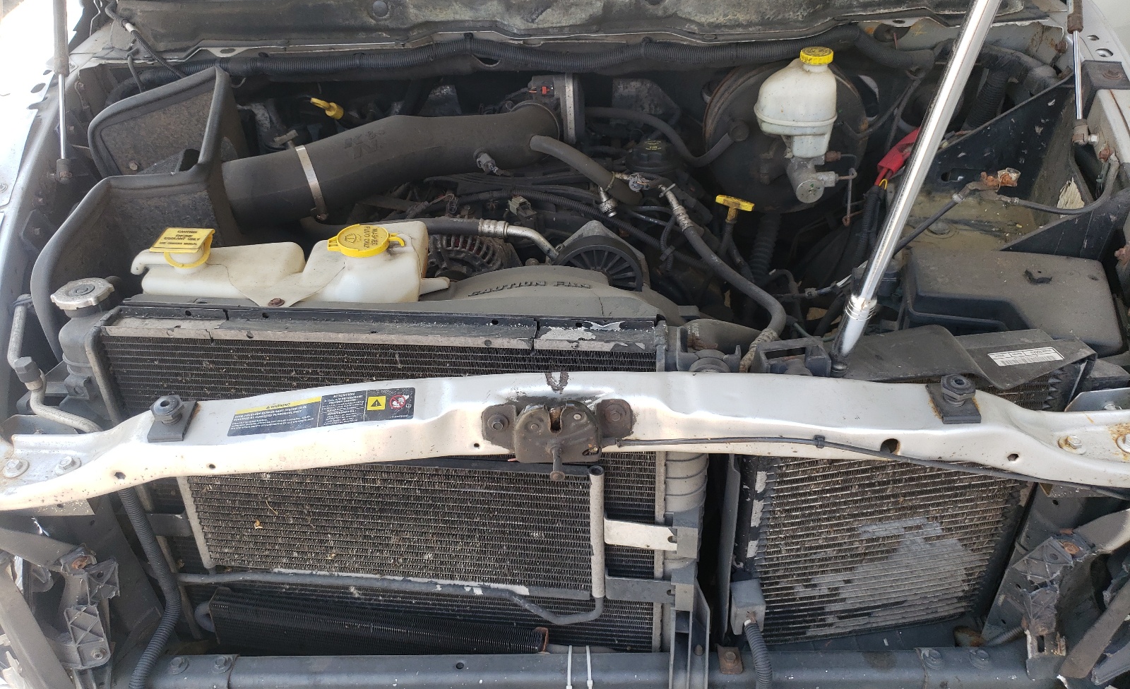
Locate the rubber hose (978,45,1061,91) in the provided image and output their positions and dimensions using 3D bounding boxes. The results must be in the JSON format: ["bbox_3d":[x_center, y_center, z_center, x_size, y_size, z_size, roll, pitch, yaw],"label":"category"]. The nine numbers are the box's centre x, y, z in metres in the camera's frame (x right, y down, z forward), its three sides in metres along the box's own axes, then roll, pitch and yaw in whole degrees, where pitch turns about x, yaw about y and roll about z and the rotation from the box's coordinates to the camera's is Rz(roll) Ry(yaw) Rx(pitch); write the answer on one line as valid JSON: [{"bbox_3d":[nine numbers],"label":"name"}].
[{"bbox_3d":[0.758,-0.463,1.420,0.145,0.085,0.070,-1,33,2],"label":"rubber hose"}]

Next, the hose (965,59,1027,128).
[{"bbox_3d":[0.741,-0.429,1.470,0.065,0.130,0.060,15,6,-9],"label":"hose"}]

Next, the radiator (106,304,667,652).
[{"bbox_3d":[-0.225,0.221,1.171,0.720,0.550,0.055,2,28,9],"label":"radiator"}]

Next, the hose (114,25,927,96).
[{"bbox_3d":[-0.071,-0.518,1.530,1.450,0.085,0.120,-2,33,2],"label":"hose"}]

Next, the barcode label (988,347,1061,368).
[{"bbox_3d":[0.532,0.014,0.980,0.076,0.002,0.025,-6,33,-6],"label":"barcode label"}]

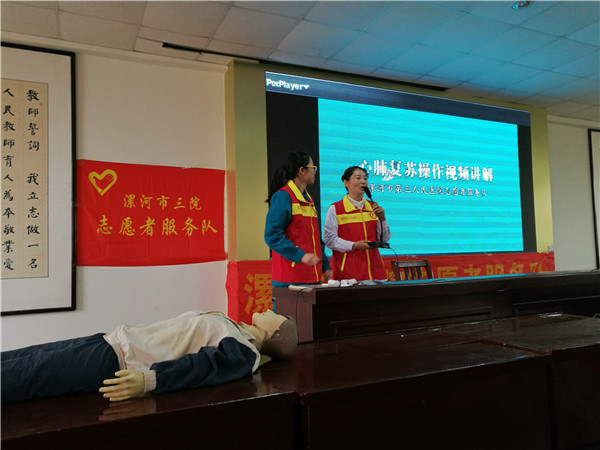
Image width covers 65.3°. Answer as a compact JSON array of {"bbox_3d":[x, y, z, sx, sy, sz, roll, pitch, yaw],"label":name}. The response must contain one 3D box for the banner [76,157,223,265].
[{"bbox_3d":[-1.388,-0.108,4.514,1.404,0.950,0.030,0,-4,-25],"label":"banner"}]

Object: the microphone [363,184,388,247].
[{"bbox_3d":[0.528,-0.059,3.250,0.160,0.430,0.110,-4,-4,30],"label":"microphone"}]

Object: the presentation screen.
[{"bbox_3d":[1.418,-0.598,5.590,3.879,1.911,0.080,0,-4,-25],"label":"presentation screen"}]

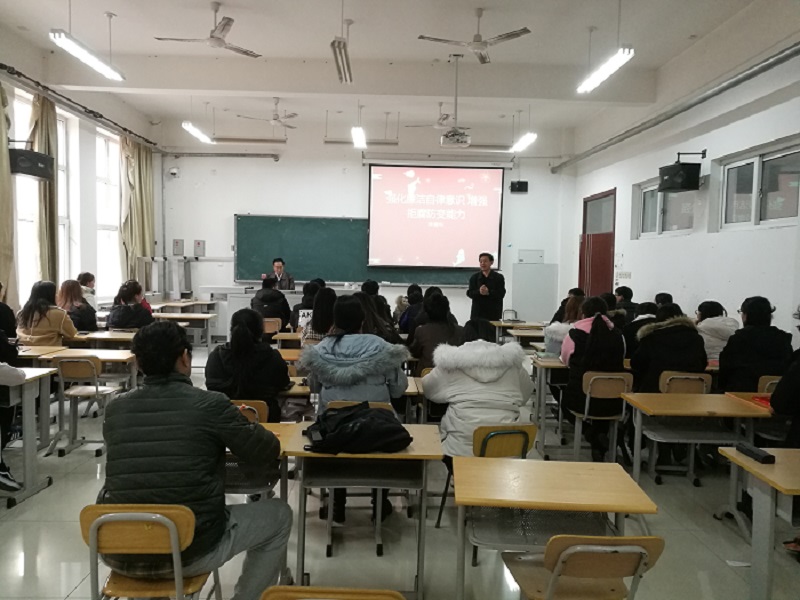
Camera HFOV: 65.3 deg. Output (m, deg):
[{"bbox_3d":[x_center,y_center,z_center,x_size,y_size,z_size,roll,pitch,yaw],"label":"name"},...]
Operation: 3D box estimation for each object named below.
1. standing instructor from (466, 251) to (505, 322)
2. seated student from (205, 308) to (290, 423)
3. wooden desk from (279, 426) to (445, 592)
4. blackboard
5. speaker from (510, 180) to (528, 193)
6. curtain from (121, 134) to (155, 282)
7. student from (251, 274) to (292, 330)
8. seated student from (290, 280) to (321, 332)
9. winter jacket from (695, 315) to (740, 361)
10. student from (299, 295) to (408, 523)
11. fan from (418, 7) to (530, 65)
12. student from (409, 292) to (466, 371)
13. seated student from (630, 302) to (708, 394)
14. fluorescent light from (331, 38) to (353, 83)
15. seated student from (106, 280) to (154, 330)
[{"bbox_3d":[1.178,0.179,8.666,0.540,1.660,0.360,2,4,10],"label":"standing instructor"},{"bbox_3d":[-0.925,0.689,3.860,0.500,1.290,0.760,1,4,1],"label":"seated student"},{"bbox_3d":[-0.154,0.991,2.787,0.650,0.765,0.453,1,4,0],"label":"wooden desk"},{"bbox_3d":[-0.711,-0.864,11.152,4.427,1.199,0.080,1,4,-2],"label":"blackboard"},{"bbox_3d":[2.106,-1.989,10.935,0.310,0.200,0.200,1,4,-2],"label":"speaker"},{"bbox_3d":[-4.154,-1.283,9.974,0.180,2.560,1.200,1,4,-2],"label":"curtain"},{"bbox_3d":[-1.674,0.354,8.051,0.520,1.270,0.720,1,4,-2],"label":"student"},{"bbox_3d":[-0.994,0.447,6.972,0.500,1.260,0.720,1,4,-2],"label":"seated student"},{"bbox_3d":[2.715,0.460,5.437,0.500,0.640,0.420,0,4,-13],"label":"winter jacket"},{"bbox_3d":[-0.266,0.662,3.563,0.580,1.320,0.720,1,4,-2],"label":"student"},{"bbox_3d":[0.702,-2.564,5.995,1.100,0.398,1.040,1,4,-2],"label":"fan"},{"bbox_3d":[0.270,0.609,4.758,0.500,1.300,0.680,1,4,-2],"label":"student"},{"bbox_3d":[2.022,0.671,5.064,0.560,1.280,0.780,1,4,-7],"label":"seated student"},{"bbox_3d":[-0.521,-2.176,5.726,0.140,0.075,1.230,1,4,-2],"label":"fluorescent light"},{"bbox_3d":[-3.036,0.427,7.112,0.540,1.290,0.720,2,4,16],"label":"seated student"}]

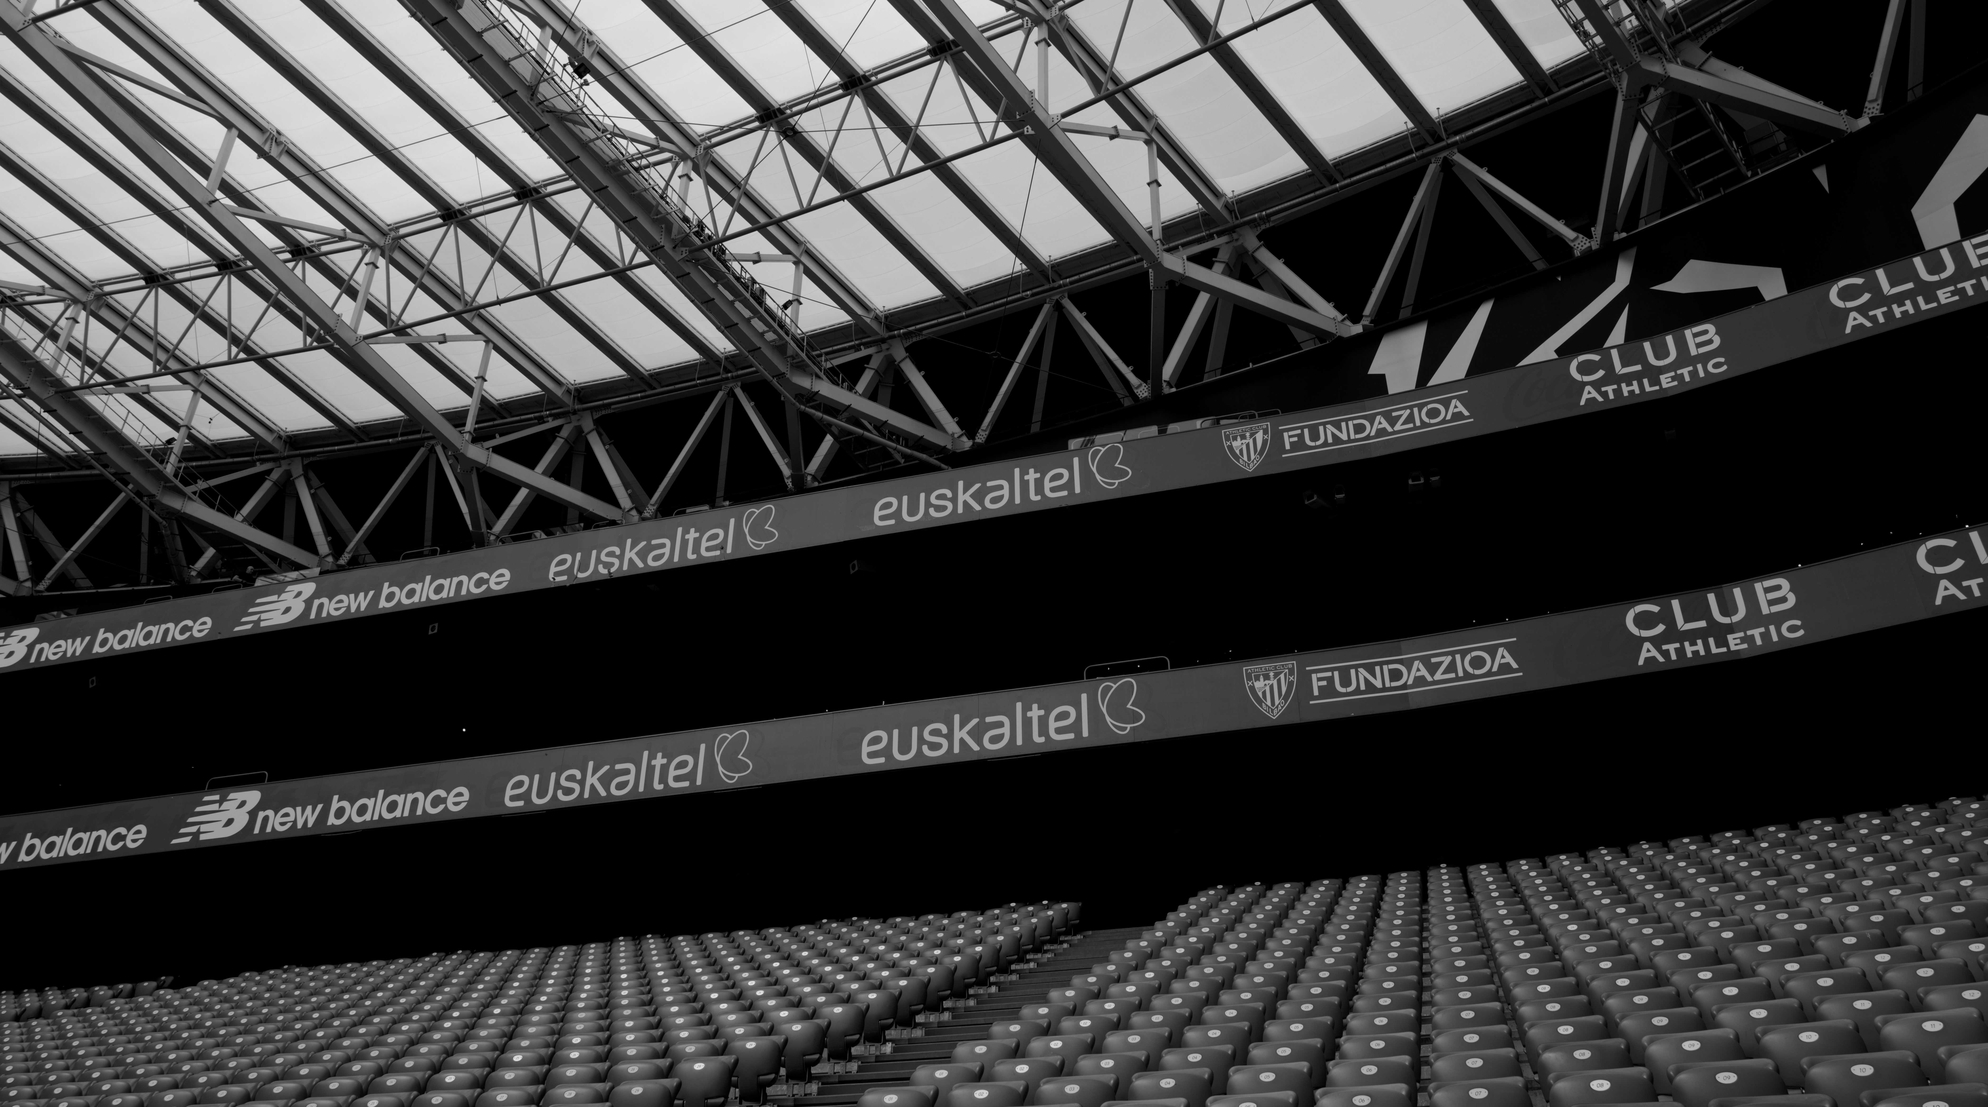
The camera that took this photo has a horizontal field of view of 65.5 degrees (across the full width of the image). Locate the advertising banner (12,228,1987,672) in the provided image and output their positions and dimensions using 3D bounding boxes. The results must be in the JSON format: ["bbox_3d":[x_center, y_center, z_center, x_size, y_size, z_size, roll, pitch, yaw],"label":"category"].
[{"bbox_3d":[-3.256,-0.640,26.172,35.474,1.062,1.161,-10,-31,17],"label":"advertising banner"}]

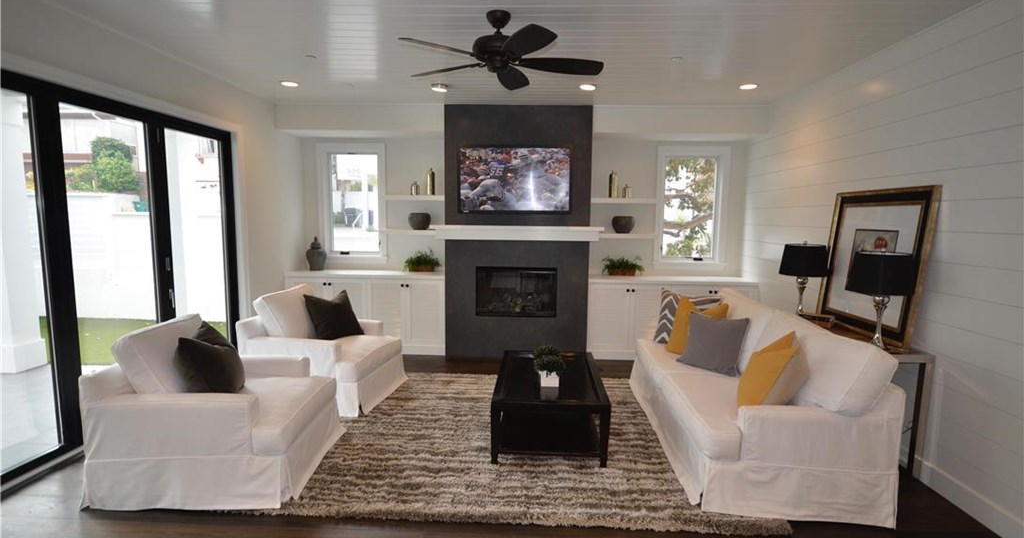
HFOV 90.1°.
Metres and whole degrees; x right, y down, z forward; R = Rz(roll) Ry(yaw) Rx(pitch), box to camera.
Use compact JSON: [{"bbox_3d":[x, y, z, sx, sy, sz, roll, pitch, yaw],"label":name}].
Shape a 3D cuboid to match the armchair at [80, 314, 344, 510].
[{"bbox_3d":[-1.750,0.783,3.168,1.049,0.938,0.970,1,6,2],"label":"armchair"}]

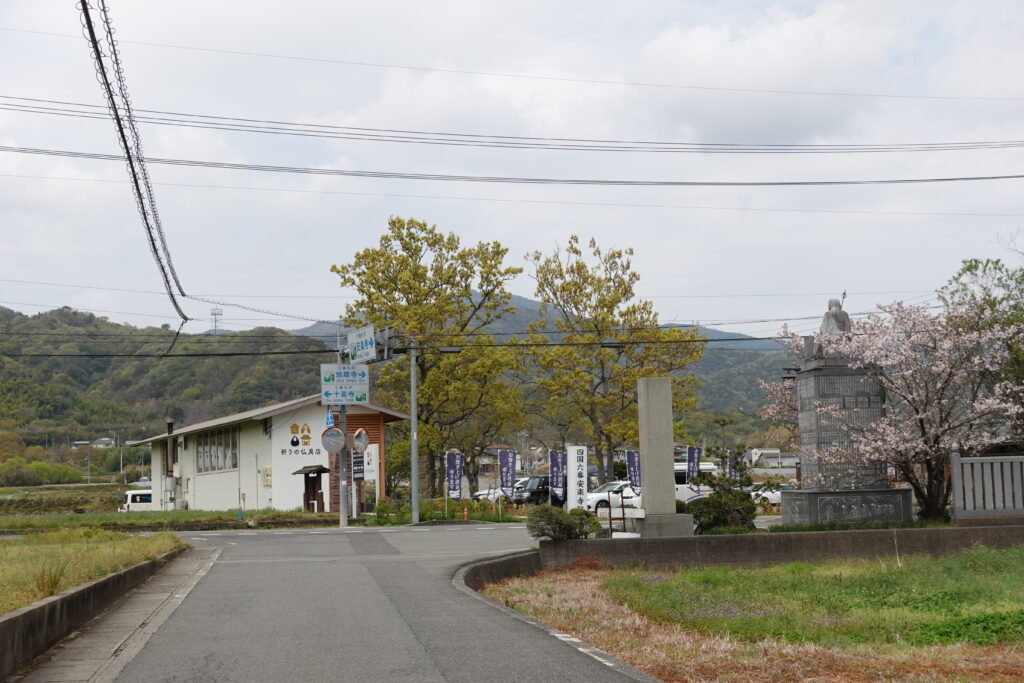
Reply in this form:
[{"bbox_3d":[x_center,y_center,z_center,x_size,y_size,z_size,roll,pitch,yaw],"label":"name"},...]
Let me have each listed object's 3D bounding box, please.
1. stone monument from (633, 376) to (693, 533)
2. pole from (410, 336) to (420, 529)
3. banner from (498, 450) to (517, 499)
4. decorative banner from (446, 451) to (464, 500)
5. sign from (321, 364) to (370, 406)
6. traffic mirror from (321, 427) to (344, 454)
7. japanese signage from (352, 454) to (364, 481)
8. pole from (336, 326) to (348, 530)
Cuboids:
[{"bbox_3d":[3.096,2.384,32.600,0.880,3.350,0.880,0,-5,-17],"label":"stone monument"},{"bbox_3d":[-3.234,2.928,53.000,0.200,6.300,0.200,-1,-5,-2],"label":"pole"},{"bbox_3d":[-0.153,4.861,58.000,0.600,1.800,0.060,-1,-5,-3],"label":"banner"},{"bbox_3d":[-2.057,4.897,58.000,0.600,1.800,0.060,-1,-5,-3],"label":"decorative banner"},{"bbox_3d":[-5.404,1.405,51.700,1.540,1.300,0.100,0,-5,-9],"label":"sign"},{"bbox_3d":[-5.811,3.213,51.800,0.840,0.840,0.220,1,-5,-22],"label":"traffic mirror"},{"bbox_3d":[-5.203,4.186,54.000,0.450,1.050,0.080,-4,-6,28],"label":"japanese signage"},{"bbox_3d":[-5.533,2.726,52.000,0.240,6.660,0.240,-1,-5,-6],"label":"pole"}]

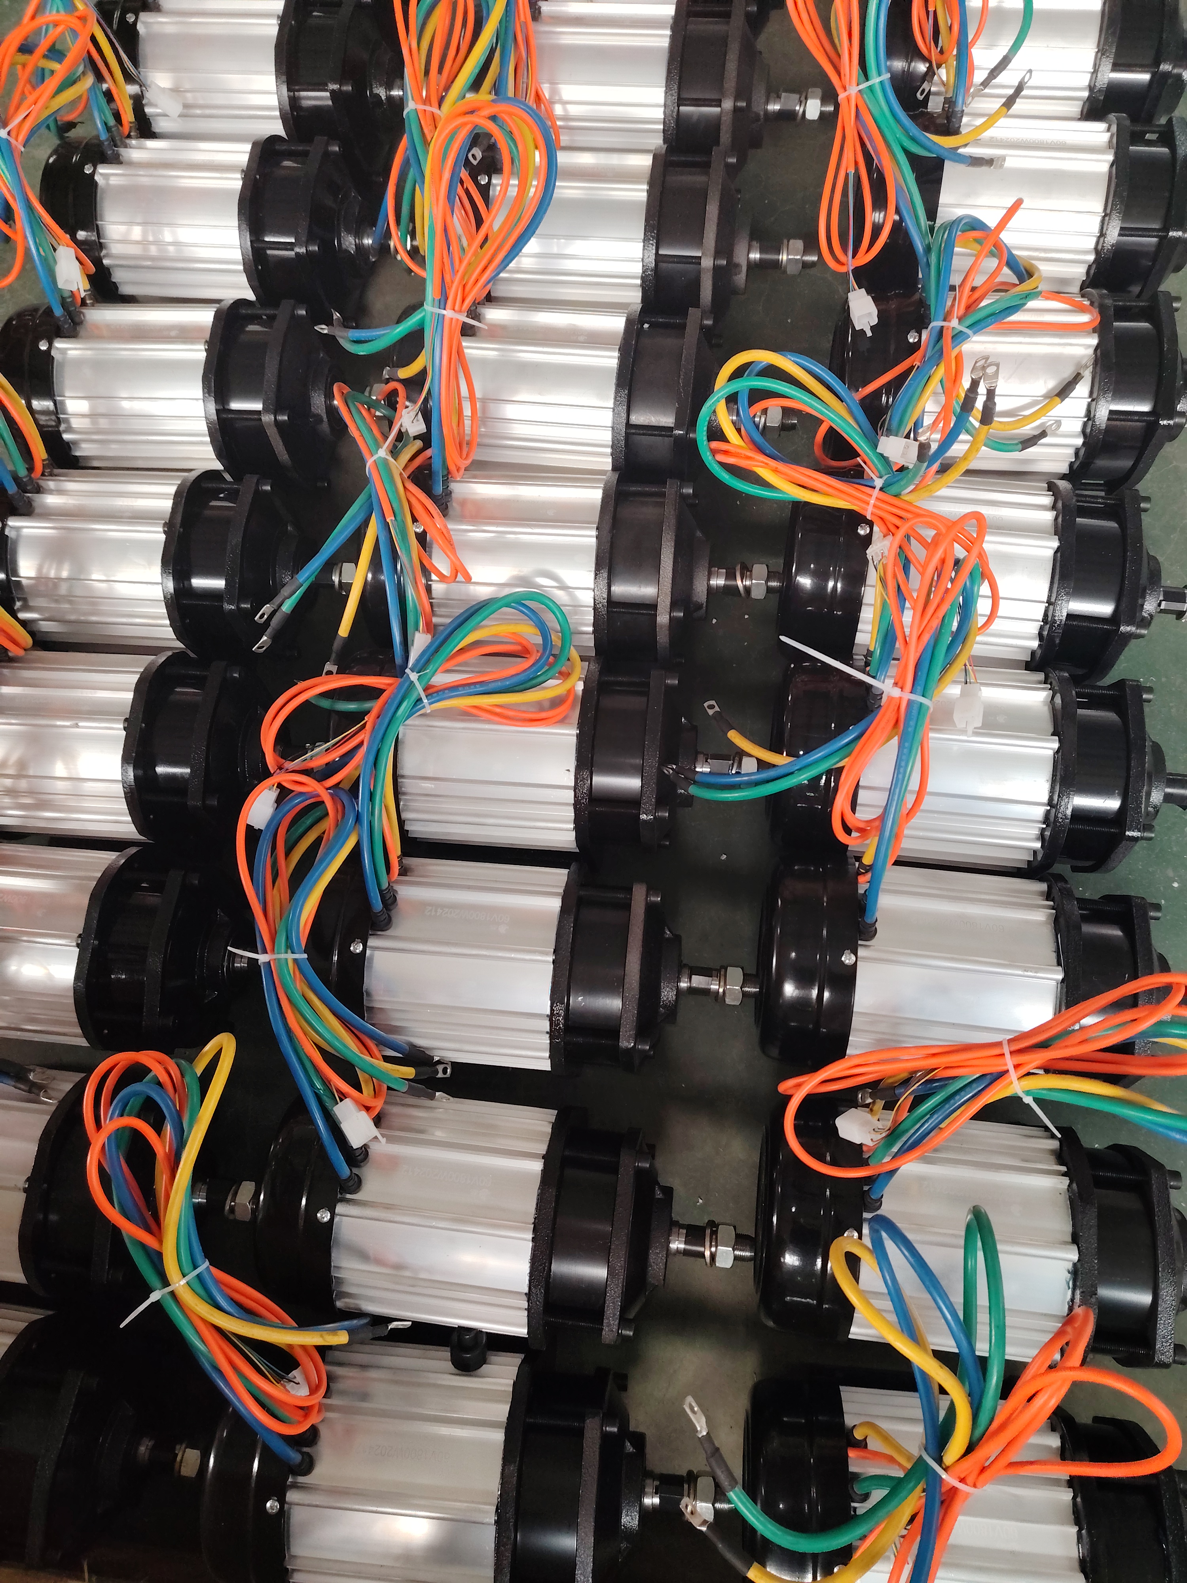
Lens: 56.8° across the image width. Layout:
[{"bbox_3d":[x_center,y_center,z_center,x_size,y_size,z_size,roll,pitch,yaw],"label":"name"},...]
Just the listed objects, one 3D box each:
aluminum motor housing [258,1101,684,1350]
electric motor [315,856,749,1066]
[{"bbox_3d":[-0.076,0.266,0.694,0.246,0.140,0.142,5,76,6],"label":"aluminum motor housing"},{"bbox_3d":[-0.039,0.119,0.732,0.299,0.140,0.142,3,75,6],"label":"electric motor"}]

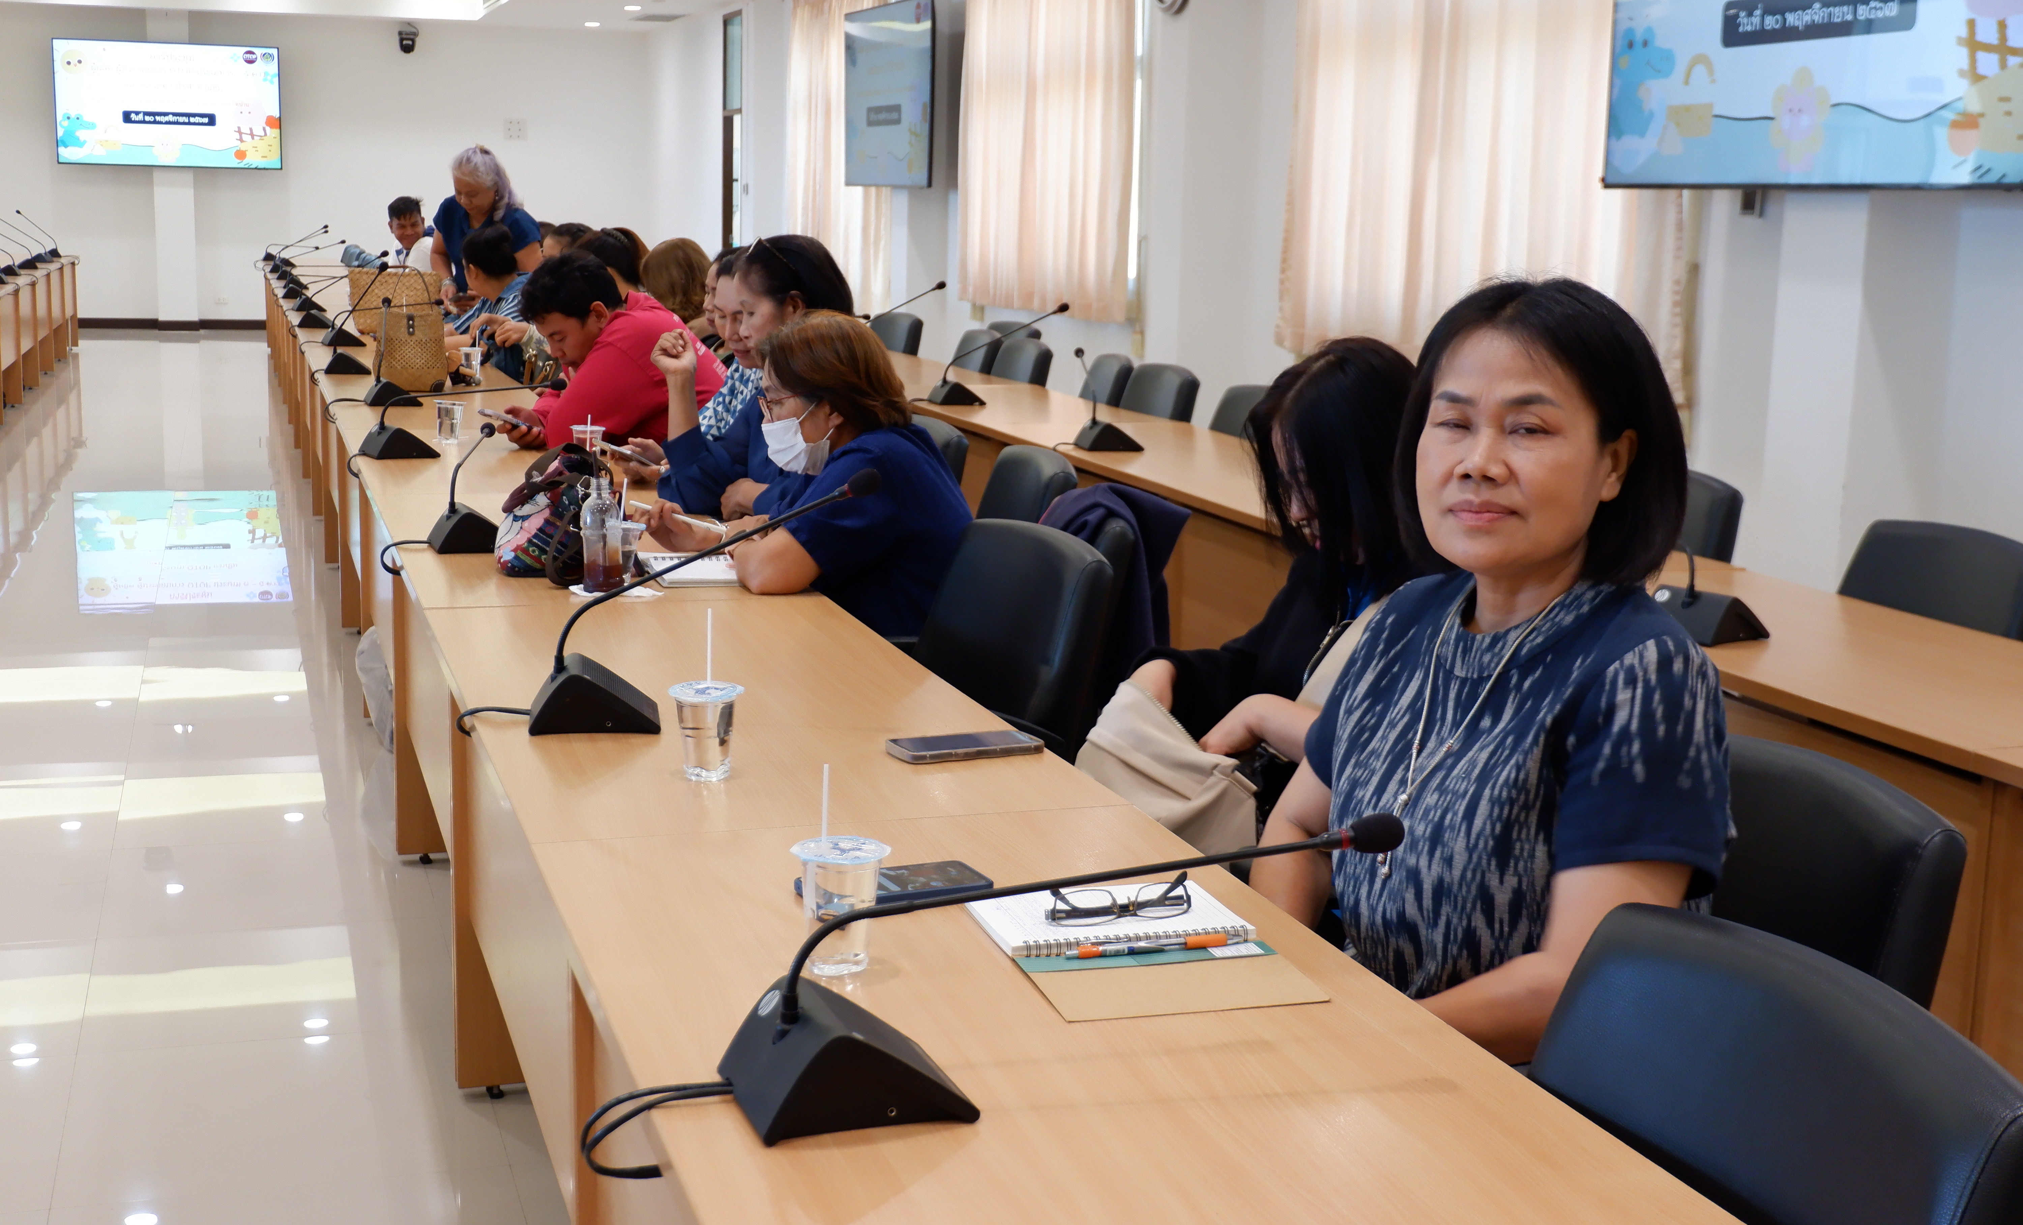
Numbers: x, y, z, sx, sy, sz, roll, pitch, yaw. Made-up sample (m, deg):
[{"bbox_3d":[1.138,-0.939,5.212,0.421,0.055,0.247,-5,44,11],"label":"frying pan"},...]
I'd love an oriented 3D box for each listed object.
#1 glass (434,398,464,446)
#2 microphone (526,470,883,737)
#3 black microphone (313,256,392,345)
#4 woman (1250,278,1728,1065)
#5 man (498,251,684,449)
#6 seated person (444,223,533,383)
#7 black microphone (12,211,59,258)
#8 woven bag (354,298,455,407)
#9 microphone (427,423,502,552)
[{"bbox_3d":[-1.305,-0.433,5.085,0.074,0.095,0.074,-2,11,-19],"label":"glass"},{"bbox_3d":[-0.350,-0.019,2.505,0.414,0.284,0.130,-2,11,-19],"label":"microphone"},{"bbox_3d":[-2.459,-1.164,8.244,0.228,0.314,0.160,-2,11,-19],"label":"black microphone"},{"bbox_3d":[0.310,0.360,1.883,0.660,1.275,0.480,-6,13,-35],"label":"woman"},{"bbox_3d":[-0.866,-0.245,5.179,0.780,1.180,0.550,0,11,-8],"label":"man"},{"bbox_3d":[-1.803,-0.789,7.901,0.720,1.190,0.500,1,11,-2],"label":"seated person"},{"bbox_3d":[-7.330,-2.853,16.503,0.330,0.346,0.170,-2,11,-19],"label":"black microphone"},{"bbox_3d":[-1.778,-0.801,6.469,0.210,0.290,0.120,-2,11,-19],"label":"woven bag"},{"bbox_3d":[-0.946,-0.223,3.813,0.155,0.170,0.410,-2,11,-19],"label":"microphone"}]

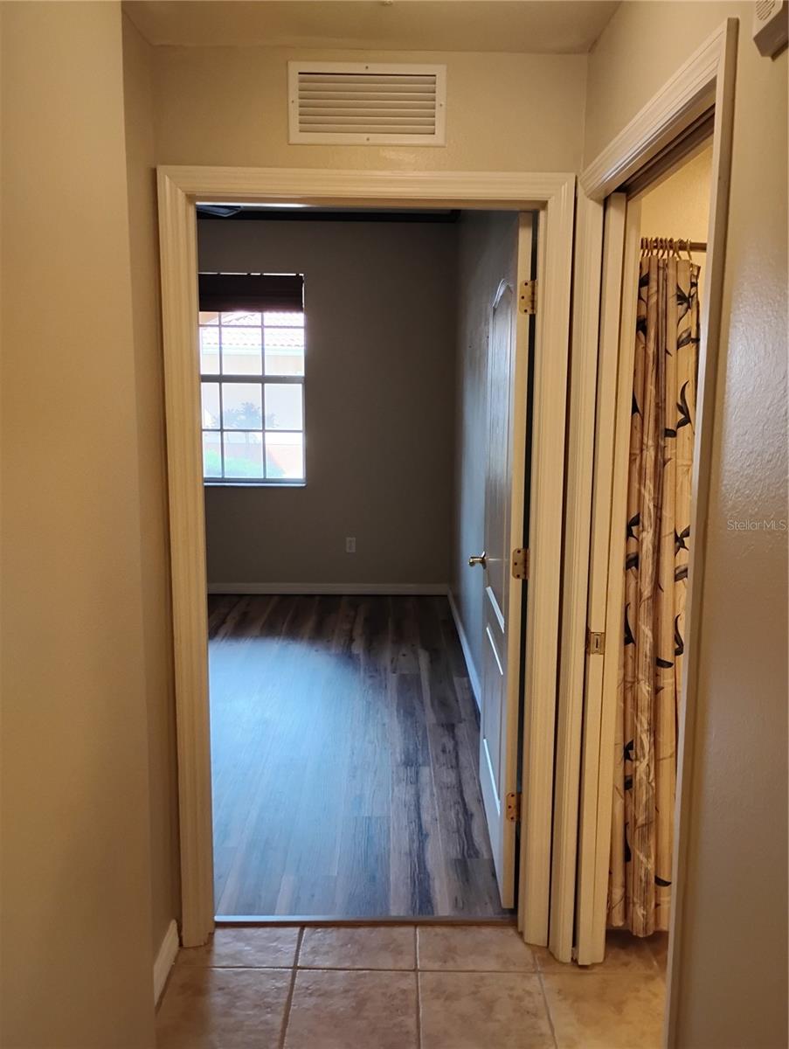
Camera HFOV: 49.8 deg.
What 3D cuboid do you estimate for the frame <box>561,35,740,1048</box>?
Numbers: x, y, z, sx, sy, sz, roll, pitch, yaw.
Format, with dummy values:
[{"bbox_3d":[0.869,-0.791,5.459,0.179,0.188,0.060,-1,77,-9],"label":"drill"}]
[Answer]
[{"bbox_3d":[0.521,0.252,1.812,0.135,2.110,0.965,0,9,0],"label":"frame"}]

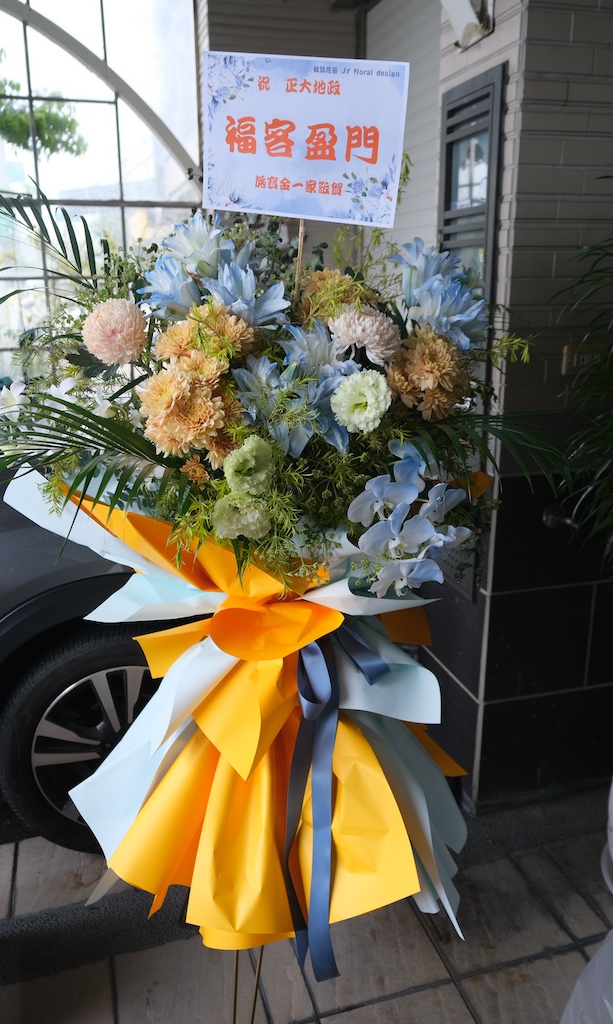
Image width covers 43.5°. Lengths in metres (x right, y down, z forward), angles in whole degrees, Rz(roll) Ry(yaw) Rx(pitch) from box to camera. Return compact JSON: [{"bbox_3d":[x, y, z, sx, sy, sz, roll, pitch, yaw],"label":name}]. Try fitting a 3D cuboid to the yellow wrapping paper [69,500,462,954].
[{"bbox_3d":[-0.054,0.310,1.269,0.600,0.700,0.420,3,17,11],"label":"yellow wrapping paper"}]

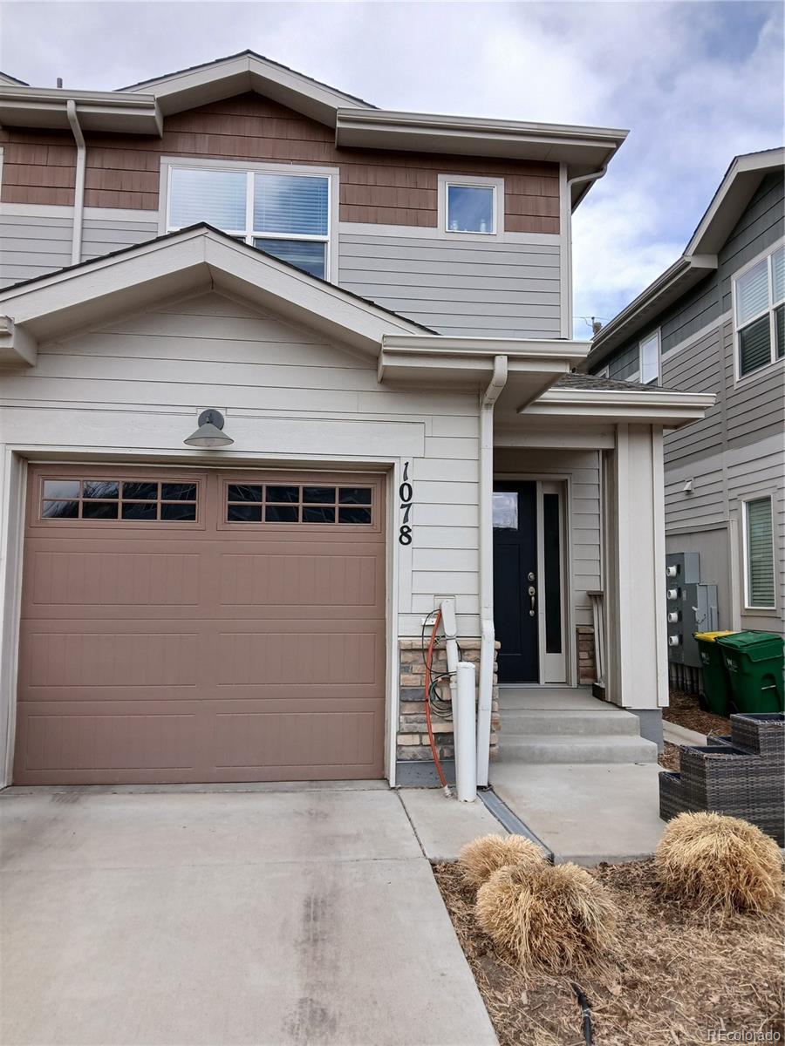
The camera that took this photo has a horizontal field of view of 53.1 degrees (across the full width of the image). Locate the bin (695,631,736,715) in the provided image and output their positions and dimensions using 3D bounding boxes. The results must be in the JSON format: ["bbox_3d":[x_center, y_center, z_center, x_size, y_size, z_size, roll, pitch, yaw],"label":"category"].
[{"bbox_3d":[4.619,2.053,10.748,0.630,1.060,0.730,1,-5,-6],"label":"bin"}]

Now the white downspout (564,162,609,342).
[{"bbox_3d":[2.321,-3.241,9.340,0.510,2.230,0.110,1,-5,-6],"label":"white downspout"}]

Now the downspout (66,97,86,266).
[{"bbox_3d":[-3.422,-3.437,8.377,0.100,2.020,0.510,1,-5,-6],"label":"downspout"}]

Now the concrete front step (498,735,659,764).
[{"bbox_3d":[1.293,1.693,5.844,1.280,0.155,0.270,1,-5,-6],"label":"concrete front step"}]

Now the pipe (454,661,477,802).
[{"bbox_3d":[0.465,1.293,4.896,0.115,0.835,0.115,1,-5,-6],"label":"pipe"}]

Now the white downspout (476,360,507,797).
[{"bbox_3d":[0.657,0.324,5.069,0.105,2.770,0.520,1,-5,-6],"label":"white downspout"}]

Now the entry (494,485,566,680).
[{"bbox_3d":[1.166,0.588,7.837,1.230,2.065,0.180,1,-5,-6],"label":"entry"}]

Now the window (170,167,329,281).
[{"bbox_3d":[-1.615,-3.252,8.833,1.800,1.460,0.100,1,-5,-6],"label":"window"}]

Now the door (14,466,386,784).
[{"bbox_3d":[-1.250,0.671,5.310,2.425,2.108,0.120,1,-5,-6],"label":"door"}]

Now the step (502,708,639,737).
[{"bbox_3d":[1.252,1.563,6.103,1.250,0.157,0.310,1,-5,-6],"label":"step"}]

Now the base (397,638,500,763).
[{"bbox_3d":[0.372,1.169,5.230,0.688,0.780,0.180,1,-5,-6],"label":"base"}]

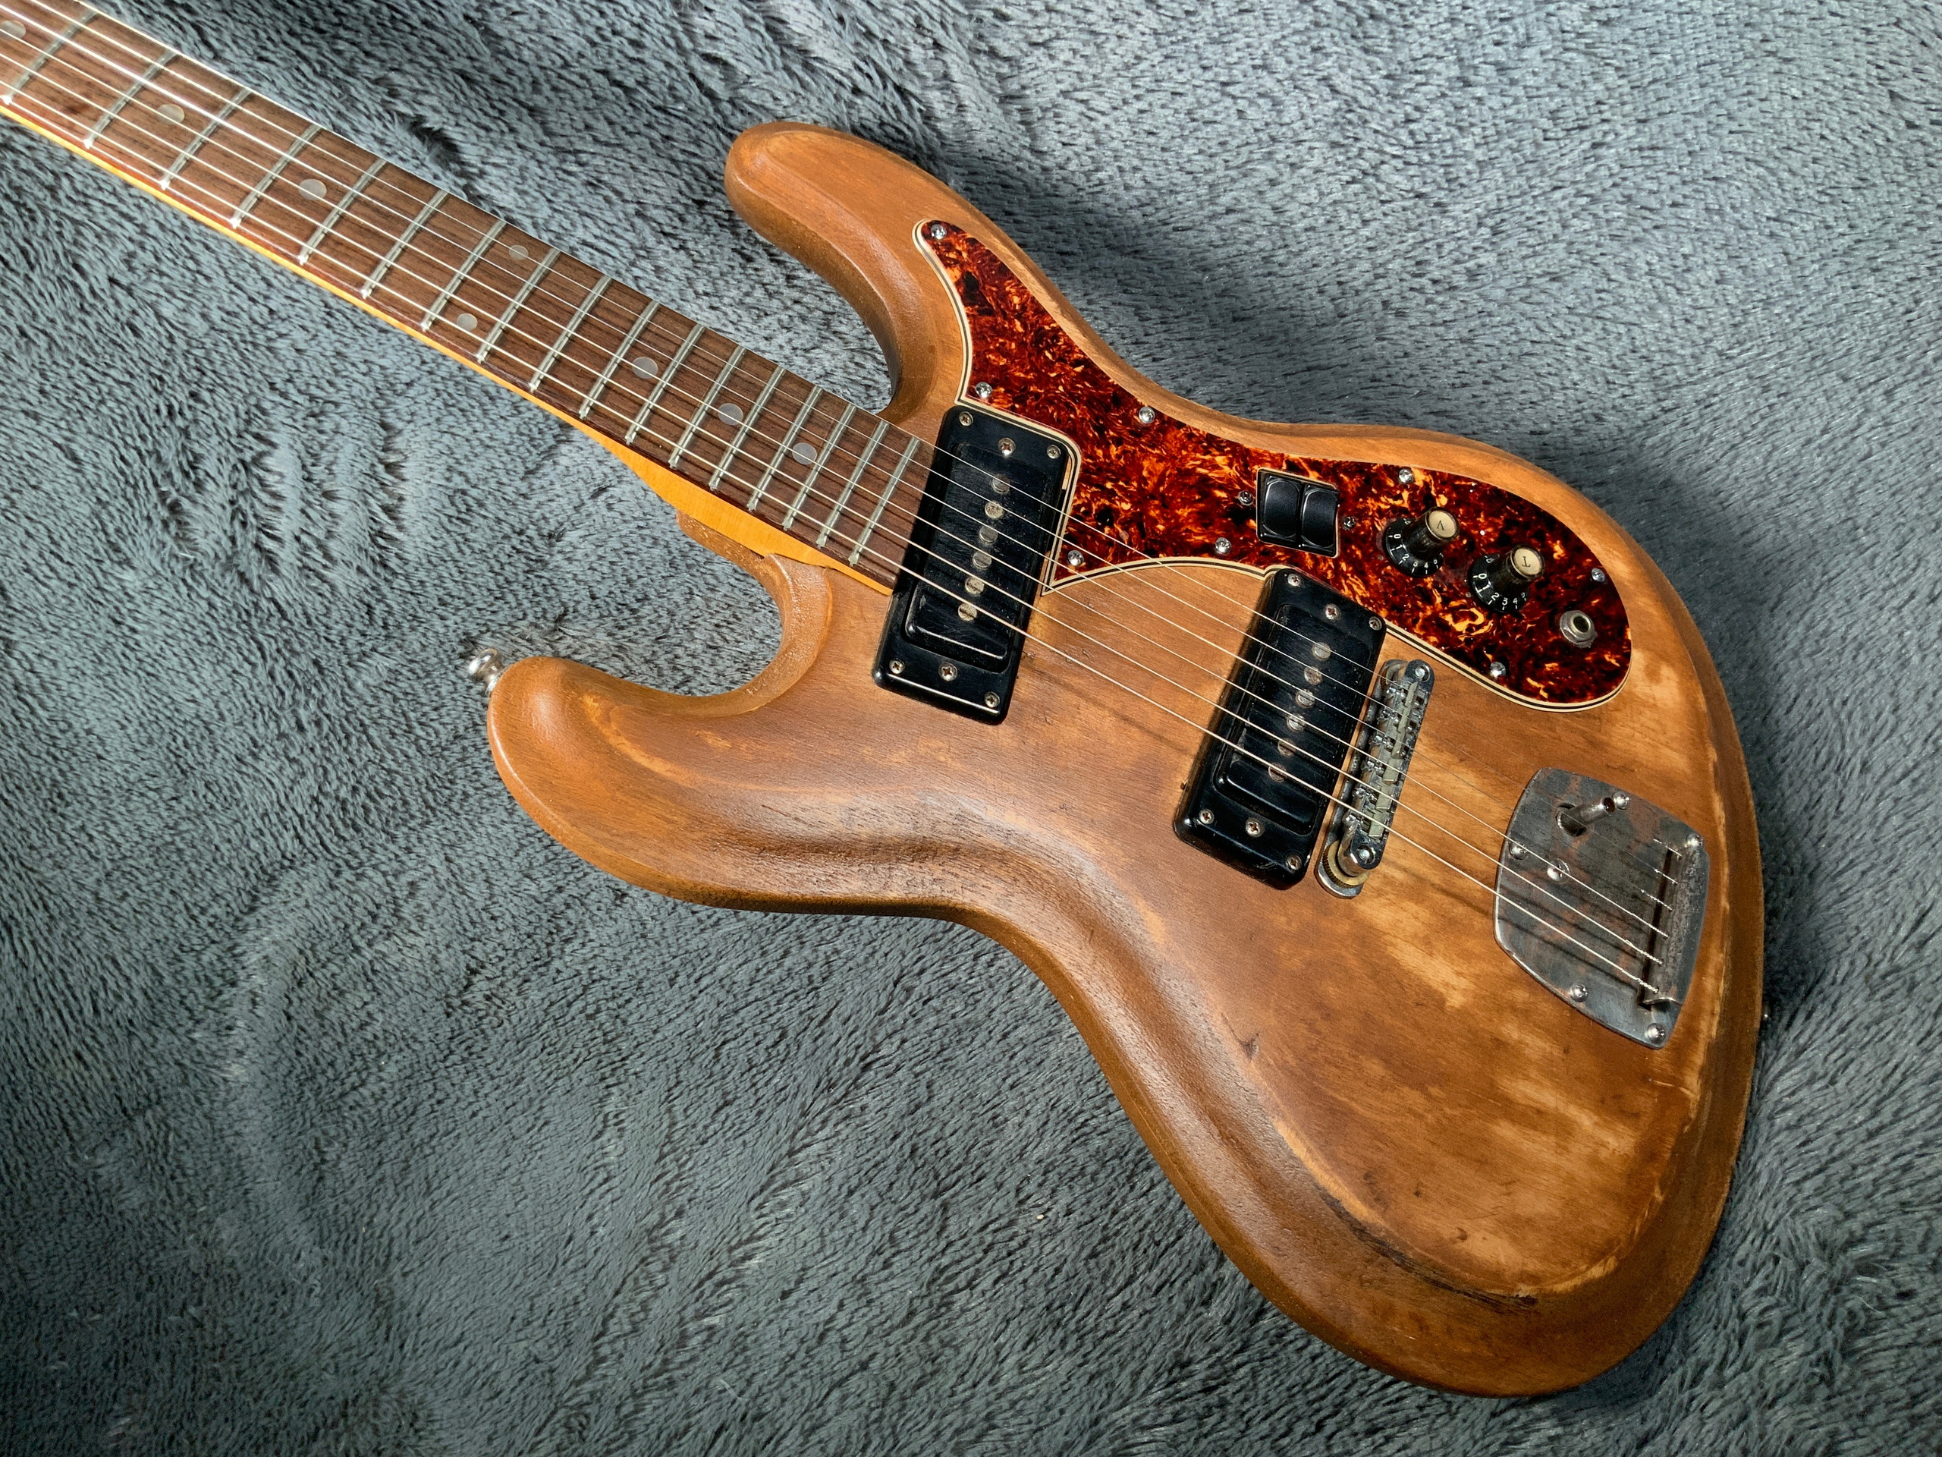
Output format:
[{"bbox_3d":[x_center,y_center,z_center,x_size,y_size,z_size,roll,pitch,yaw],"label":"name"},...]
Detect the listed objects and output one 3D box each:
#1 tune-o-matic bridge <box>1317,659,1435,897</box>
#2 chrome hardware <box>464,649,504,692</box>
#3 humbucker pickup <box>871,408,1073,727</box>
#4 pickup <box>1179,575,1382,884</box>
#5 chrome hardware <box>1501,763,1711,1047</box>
[{"bbox_3d":[0.140,0.013,0.549,0.019,0.018,0.093,28,64,-5],"label":"tune-o-matic bridge"},{"bbox_3d":[-0.150,-0.018,0.501,0.012,0.013,0.013,28,64,-5],"label":"chrome hardware"},{"bbox_3d":[0.003,-0.057,0.538,0.043,0.012,0.106,19,65,-9],"label":"humbucker pickup"},{"bbox_3d":[0.108,-0.002,0.547,0.044,0.014,0.107,27,64,-5],"label":"pickup"},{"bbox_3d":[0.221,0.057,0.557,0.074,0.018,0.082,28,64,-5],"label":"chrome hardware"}]

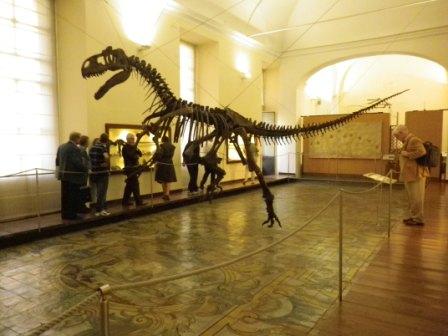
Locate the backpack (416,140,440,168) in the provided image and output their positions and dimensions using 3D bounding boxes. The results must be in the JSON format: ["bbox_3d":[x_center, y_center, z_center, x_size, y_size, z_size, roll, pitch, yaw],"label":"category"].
[{"bbox_3d":[3.545,-0.233,6.251,0.280,0.470,0.330,2,4,30],"label":"backpack"}]

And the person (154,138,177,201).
[{"bbox_3d":[-1.574,-0.001,9.742,0.540,1.680,0.400,-3,4,-33],"label":"person"}]

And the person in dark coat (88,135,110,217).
[{"bbox_3d":[-2.604,0.137,7.539,0.450,1.690,0.330,2,4,30],"label":"person in dark coat"}]

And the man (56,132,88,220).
[{"bbox_3d":[-3.048,0.156,7.199,0.500,1.700,0.340,1,4,18],"label":"man"}]

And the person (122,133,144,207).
[{"bbox_3d":[-2.169,0.047,8.701,0.520,1.720,0.400,0,3,3],"label":"person"}]

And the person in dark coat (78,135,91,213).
[{"bbox_3d":[-3.106,0.126,8.030,0.480,1.660,0.340,1,4,23],"label":"person in dark coat"}]

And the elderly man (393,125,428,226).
[{"bbox_3d":[3.298,0.139,6.411,0.540,1.730,0.490,1,4,25],"label":"elderly man"}]

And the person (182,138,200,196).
[{"bbox_3d":[-1.000,-0.074,11.026,0.500,1.660,0.420,1,4,23],"label":"person"}]

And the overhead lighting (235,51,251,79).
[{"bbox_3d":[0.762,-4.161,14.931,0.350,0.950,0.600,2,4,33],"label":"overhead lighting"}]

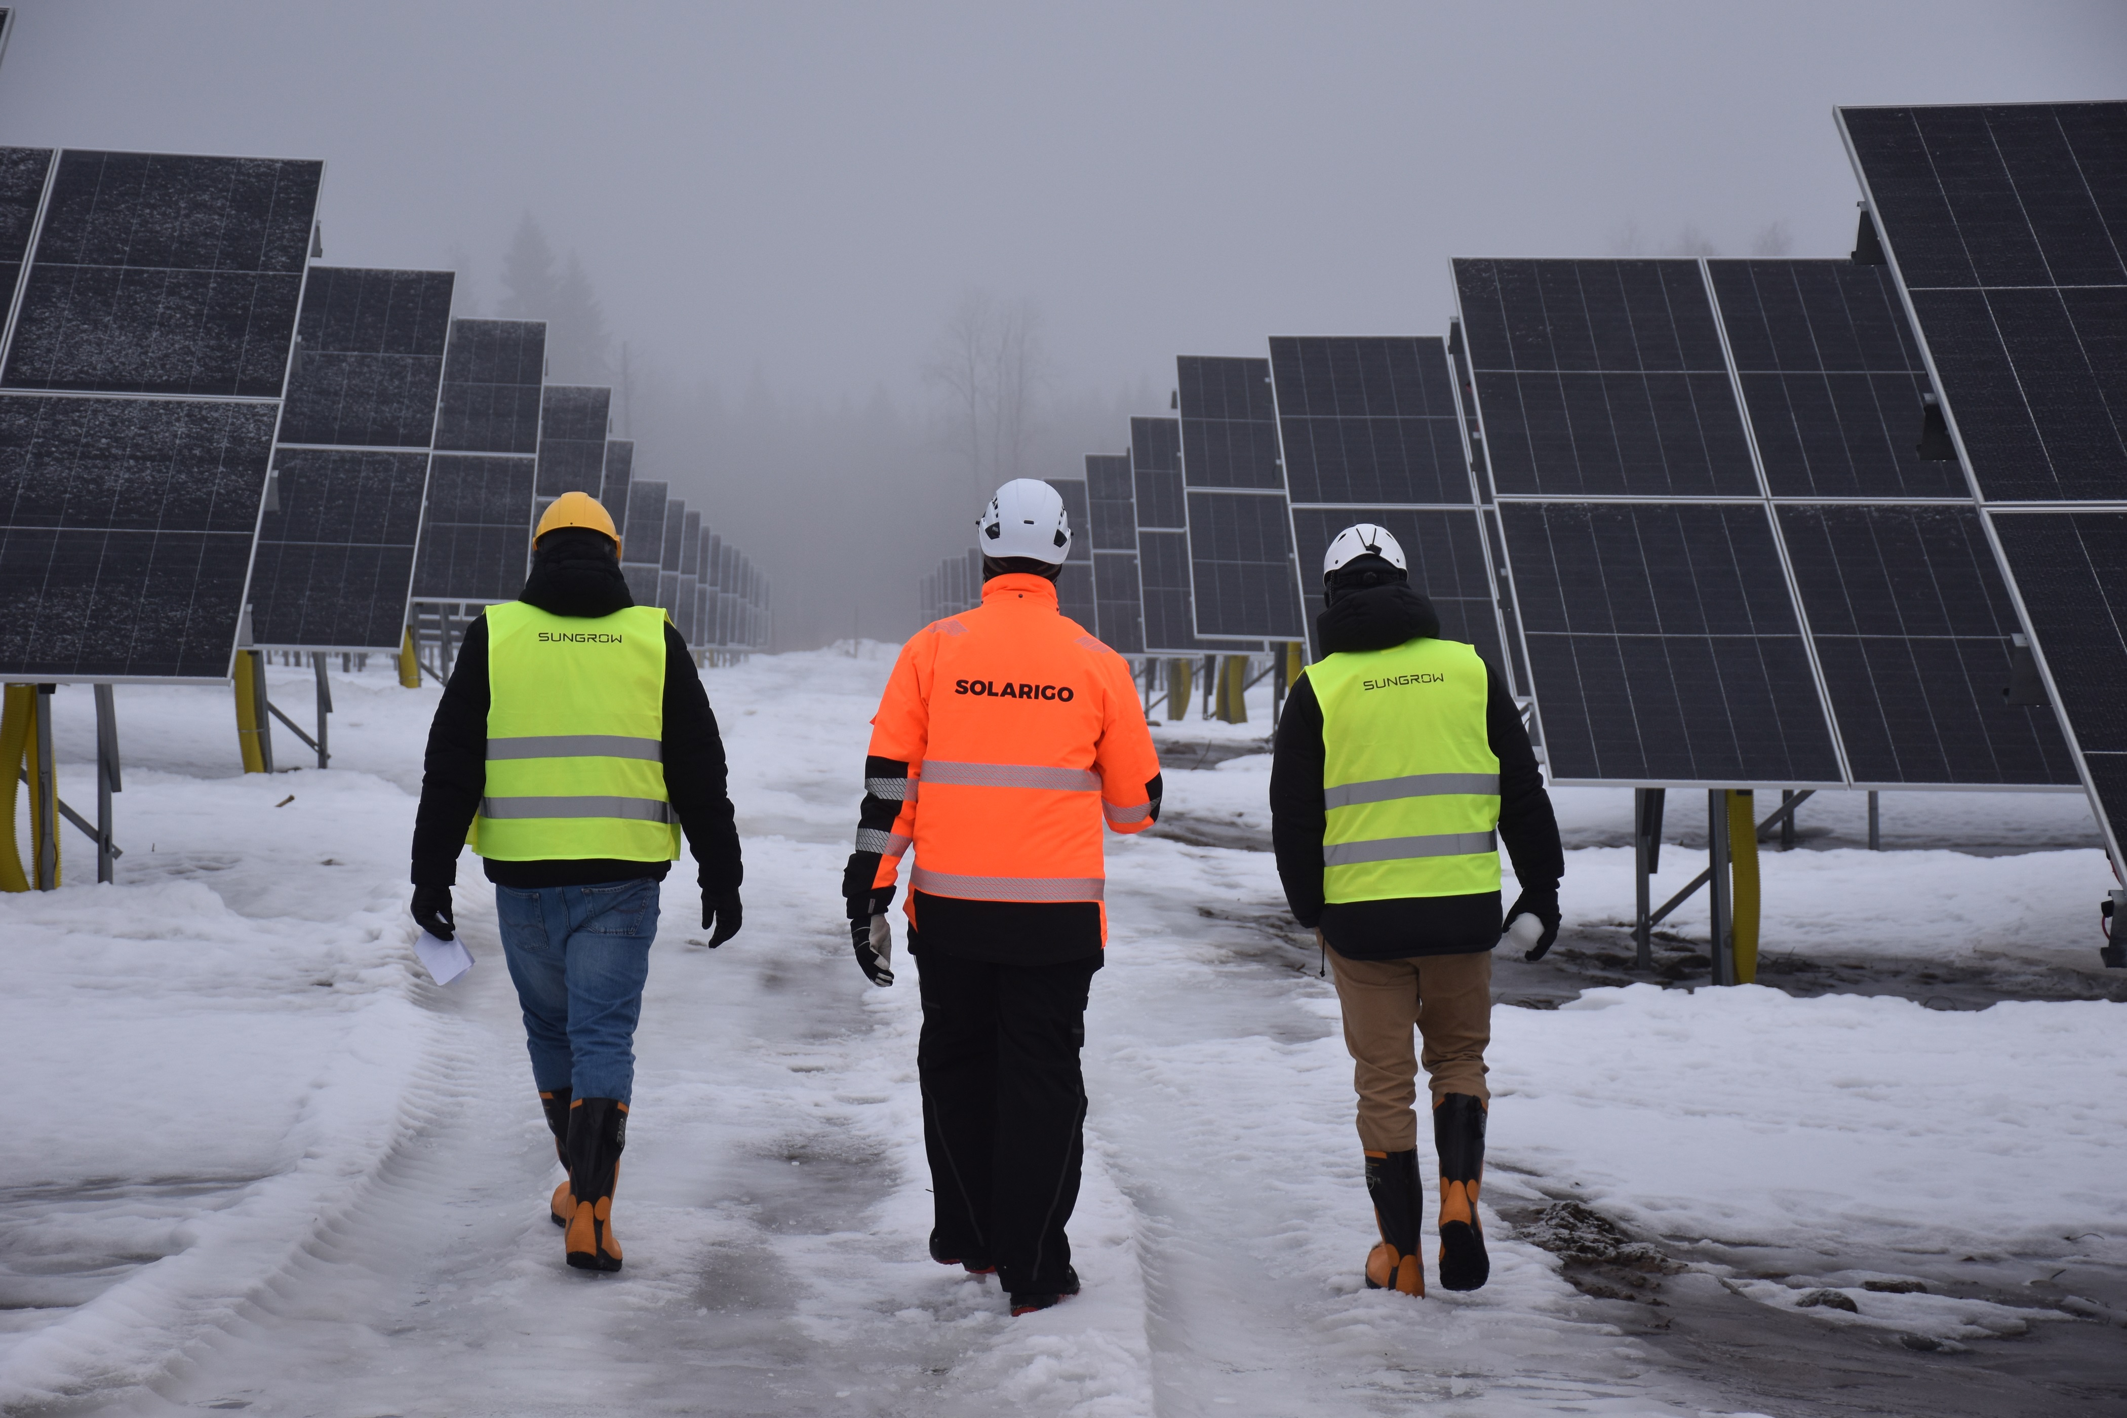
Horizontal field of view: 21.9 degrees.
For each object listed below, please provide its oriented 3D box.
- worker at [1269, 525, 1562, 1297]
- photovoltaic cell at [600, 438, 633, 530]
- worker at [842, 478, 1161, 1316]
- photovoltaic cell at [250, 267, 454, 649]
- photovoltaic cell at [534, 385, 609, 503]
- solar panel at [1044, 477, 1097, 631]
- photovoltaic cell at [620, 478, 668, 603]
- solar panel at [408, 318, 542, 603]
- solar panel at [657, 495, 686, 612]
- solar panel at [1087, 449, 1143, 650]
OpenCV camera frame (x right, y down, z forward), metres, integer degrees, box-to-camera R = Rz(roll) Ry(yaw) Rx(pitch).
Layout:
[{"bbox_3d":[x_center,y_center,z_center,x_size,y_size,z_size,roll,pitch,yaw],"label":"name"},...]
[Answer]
[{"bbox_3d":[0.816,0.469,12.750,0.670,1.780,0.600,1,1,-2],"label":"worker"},{"bbox_3d":[-5.404,-1.913,60.803,1.150,0.060,4.580,1,31,-2],"label":"photovoltaic cell"},{"bbox_3d":[-0.142,0.429,12.550,0.720,1.890,0.680,1,1,-2],"label":"worker"},{"bbox_3d":[-4.205,-1.494,31.407,1.150,0.060,4.580,1,31,-2],"label":"photovoltaic cell"},{"bbox_3d":[-4.869,-1.951,51.086,1.150,0.060,4.580,1,31,-2],"label":"photovoltaic cell"},{"bbox_3d":[0.376,-1.852,70.262,1.150,0.060,4.580,1,31,-2],"label":"solar panel"},{"bbox_3d":[-5.841,-1.910,72.189,1.150,0.060,4.580,1,31,-2],"label":"photovoltaic cell"},{"bbox_3d":[-4.682,-1.962,42.342,1.150,0.060,4.580,1,31,-2],"label":"solar panel"},{"bbox_3d":[-6.316,-2.058,82.541,1.150,0.060,4.580,1,31,-2],"label":"solar panel"},{"bbox_3d":[0.875,-1.717,60.432,1.150,0.060,4.580,1,31,-2],"label":"solar panel"}]

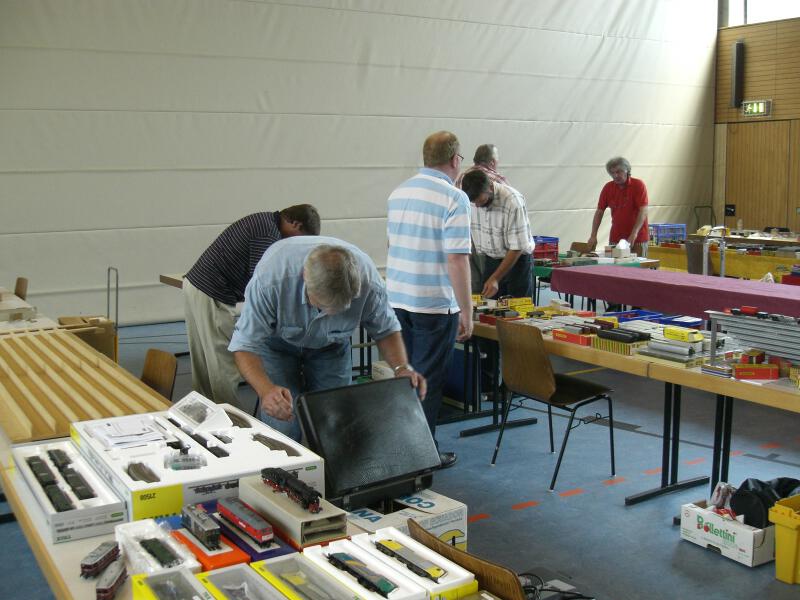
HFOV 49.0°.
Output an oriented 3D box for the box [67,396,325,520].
[{"bbox_3d":[-0.556,0.417,2.306,0.449,0.100,0.637,-5,9,-31],"label":"box"}]

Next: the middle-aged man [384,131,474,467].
[{"bbox_3d":[0.156,0.006,4.659,0.480,1.760,0.340,6,10,40],"label":"middle-aged man"}]

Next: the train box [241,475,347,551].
[{"bbox_3d":[-0.245,0.459,1.961,0.103,0.051,0.320,-5,9,-32],"label":"train box"}]

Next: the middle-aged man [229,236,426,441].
[{"bbox_3d":[-0.321,0.397,3.524,0.670,1.300,0.820,-3,8,-17],"label":"middle-aged man"}]

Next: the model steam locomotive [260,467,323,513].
[{"bbox_3d":[-0.246,0.410,1.971,0.034,0.045,0.252,-5,9,-32],"label":"model steam locomotive"}]

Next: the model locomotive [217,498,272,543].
[{"bbox_3d":[-0.326,0.462,1.847,0.036,0.043,0.195,-6,9,-33],"label":"model locomotive"}]

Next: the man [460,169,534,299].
[{"bbox_3d":[0.668,-0.102,6.128,0.720,1.580,0.550,-5,9,-32],"label":"man"}]

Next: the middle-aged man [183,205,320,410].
[{"bbox_3d":[-0.830,0.134,5.152,0.900,1.380,0.520,-5,9,-32],"label":"middle-aged man"}]

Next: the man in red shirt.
[{"bbox_3d":[2.042,-0.469,8.217,0.600,1.710,0.420,2,8,18],"label":"man in red shirt"}]

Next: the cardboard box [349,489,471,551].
[{"bbox_3d":[-0.058,0.923,3.512,0.420,0.255,0.500,-7,10,-37],"label":"cardboard box"}]

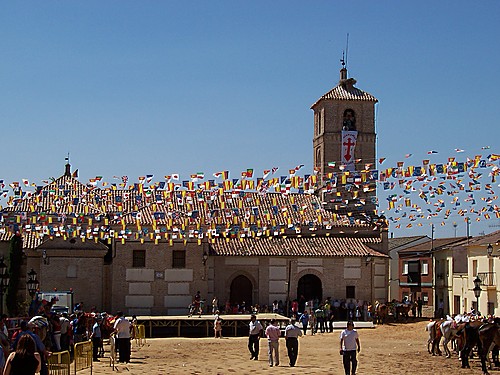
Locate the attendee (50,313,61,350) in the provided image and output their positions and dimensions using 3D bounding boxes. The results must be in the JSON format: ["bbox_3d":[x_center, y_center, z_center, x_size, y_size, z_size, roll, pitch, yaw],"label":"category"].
[{"bbox_3d":[-8.053,6.069,42.664,0.480,1.700,0.350,0,-5,6],"label":"attendee"}]

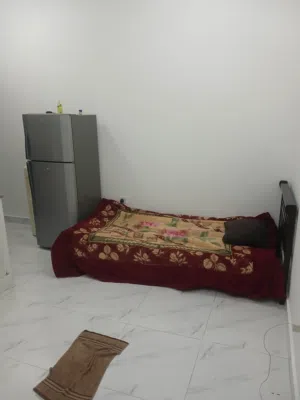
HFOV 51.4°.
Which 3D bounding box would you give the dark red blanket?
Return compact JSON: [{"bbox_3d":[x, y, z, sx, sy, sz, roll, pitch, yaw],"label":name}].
[{"bbox_3d":[0.250,0.430,3.378,2.147,0.511,1.186,4,16,19],"label":"dark red blanket"}]

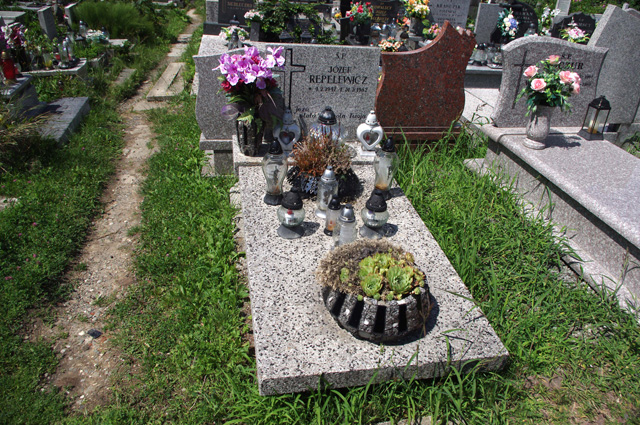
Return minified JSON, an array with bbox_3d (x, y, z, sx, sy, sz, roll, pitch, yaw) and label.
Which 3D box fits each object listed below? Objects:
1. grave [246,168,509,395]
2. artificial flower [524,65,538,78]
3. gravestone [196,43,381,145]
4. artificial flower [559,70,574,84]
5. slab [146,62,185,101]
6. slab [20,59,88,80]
[{"bbox_3d":[0.104,0.152,2.155,0.857,0.075,1.389,-2,34,-12],"label":"grave"},{"bbox_3d":[1.316,-0.877,2.983,0.090,0.075,0.075,12,3,14],"label":"artificial flower"},{"bbox_3d":[-0.196,-0.732,2.953,1.113,0.586,0.084,-2,30,-11],"label":"gravestone"},{"bbox_3d":[1.471,-0.805,2.860,0.090,0.080,0.090,-2,31,-12],"label":"artificial flower"},{"bbox_3d":[-1.506,-1.318,4.840,0.256,0.070,1.188,-1,32,-9],"label":"slab"},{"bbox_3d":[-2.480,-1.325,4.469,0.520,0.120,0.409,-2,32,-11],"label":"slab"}]

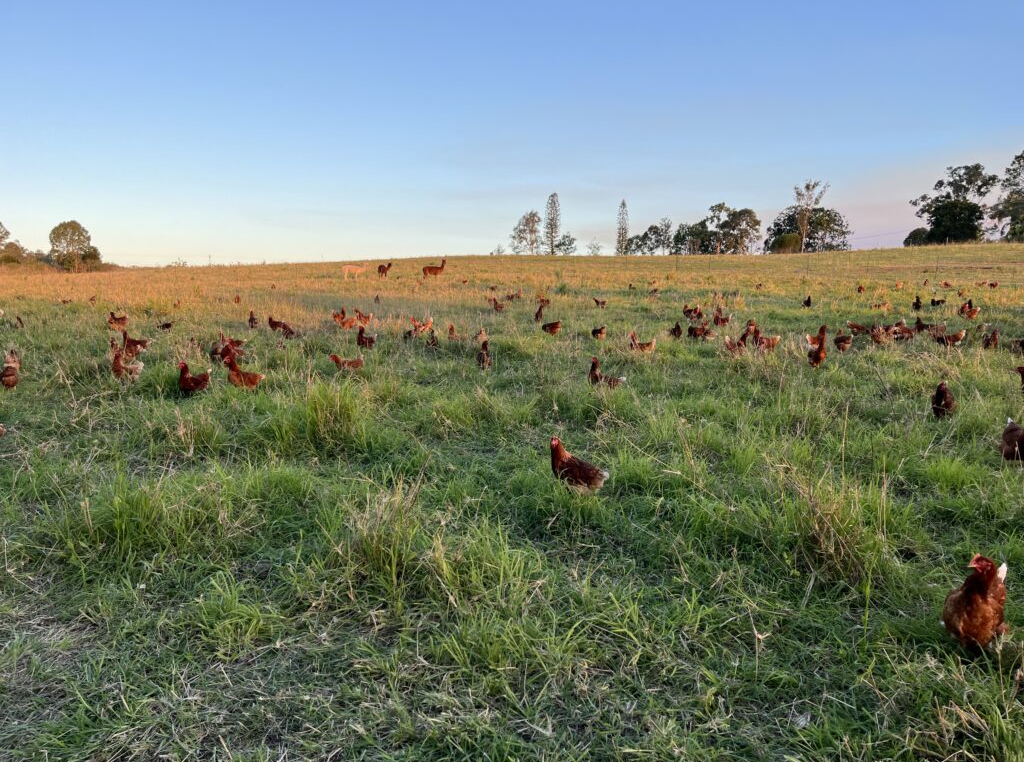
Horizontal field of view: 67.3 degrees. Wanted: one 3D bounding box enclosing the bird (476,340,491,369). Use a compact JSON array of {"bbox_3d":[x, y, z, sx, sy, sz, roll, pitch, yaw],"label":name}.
[{"bbox_3d":[-0.367,-0.322,9.900,0.190,0.420,0.380,-1,8,-9],"label":"bird"}]

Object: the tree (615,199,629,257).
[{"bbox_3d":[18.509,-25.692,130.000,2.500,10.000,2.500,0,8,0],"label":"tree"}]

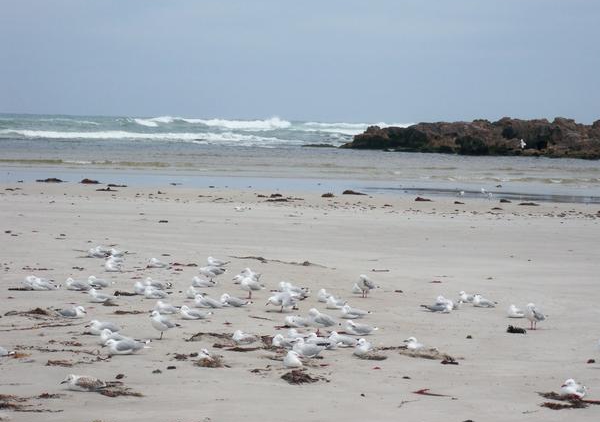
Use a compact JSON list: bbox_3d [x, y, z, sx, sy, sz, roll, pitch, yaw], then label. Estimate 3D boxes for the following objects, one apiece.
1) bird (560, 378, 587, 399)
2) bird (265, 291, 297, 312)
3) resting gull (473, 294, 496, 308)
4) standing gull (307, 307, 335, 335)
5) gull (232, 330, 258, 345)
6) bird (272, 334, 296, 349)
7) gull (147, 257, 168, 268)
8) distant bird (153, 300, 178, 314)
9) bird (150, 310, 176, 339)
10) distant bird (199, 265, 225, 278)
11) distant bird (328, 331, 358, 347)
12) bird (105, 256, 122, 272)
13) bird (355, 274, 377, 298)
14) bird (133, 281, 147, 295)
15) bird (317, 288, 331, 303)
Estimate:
[{"bbox_3d":[1.948,1.251,12.898,0.370,0.150,0.140,-1,4,-43],"label":"bird"},{"bbox_3d":[-0.183,0.916,18.243,0.360,0.210,0.140,0,3,-32],"label":"bird"},{"bbox_3d":[2.362,1.149,23.175,0.350,0.160,0.140,0,3,-22],"label":"resting gull"},{"bbox_3d":[0.246,1.174,19.232,0.360,0.285,0.140,0,3,-26],"label":"standing gull"},{"bbox_3d":[-0.527,1.247,17.938,0.340,0.155,0.140,0,3,-32],"label":"gull"},{"bbox_3d":[-0.117,1.267,17.710,0.350,0.155,0.140,0,3,-25],"label":"bird"},{"bbox_3d":[-2.291,0.840,29.357,0.350,0.160,0.140,0,3,-29],"label":"gull"},{"bbox_3d":[-1.531,1.121,21.028,0.350,0.160,0.140,0,3,-26],"label":"distant bird"},{"bbox_3d":[-1.171,0.997,15.952,0.350,0.253,0.130,-1,4,-42],"label":"bird"},{"bbox_3d":[-1.045,0.749,21.869,0.340,0.186,0.130,1,3,-25],"label":"distant bird"},{"bbox_3d":[0.432,1.263,17.887,0.350,0.160,0.140,0,3,-24],"label":"distant bird"},{"bbox_3d":[-2.323,0.683,22.755,0.130,0.150,0.330,4,3,36],"label":"bird"},{"bbox_3d":[0.775,0.842,20.388,0.340,0.263,0.130,-1,4,-43],"label":"bird"},{"bbox_3d":[-1.669,0.839,19.803,0.380,0.140,0.135,-1,4,-37],"label":"bird"},{"bbox_3d":[0.274,0.917,19.751,0.130,0.141,0.330,4,4,41],"label":"bird"}]

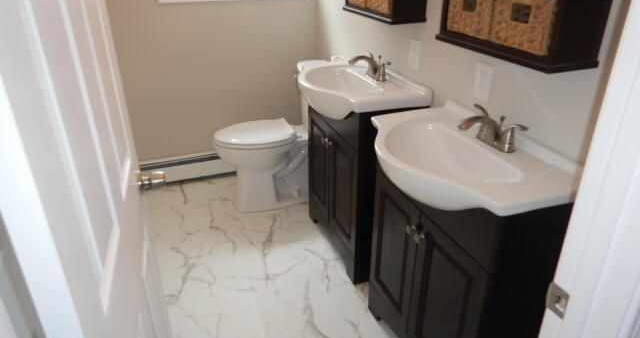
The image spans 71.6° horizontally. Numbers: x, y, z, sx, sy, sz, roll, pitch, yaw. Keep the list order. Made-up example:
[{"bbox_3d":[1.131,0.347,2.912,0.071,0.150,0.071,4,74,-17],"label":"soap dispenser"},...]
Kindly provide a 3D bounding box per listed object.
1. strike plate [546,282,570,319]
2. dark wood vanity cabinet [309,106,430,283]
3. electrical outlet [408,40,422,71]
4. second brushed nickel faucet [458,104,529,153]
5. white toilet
[{"bbox_3d":[0.412,0.228,0.763,0.006,0.054,0.036,-10,28,-17],"label":"strike plate"},{"bbox_3d":[0.193,-0.004,2.136,0.306,0.814,0.629,-10,28,-17],"label":"dark wood vanity cabinet"},{"bbox_3d":[0.382,-0.462,1.800,0.008,0.115,0.076,-10,28,-17],"label":"electrical outlet"},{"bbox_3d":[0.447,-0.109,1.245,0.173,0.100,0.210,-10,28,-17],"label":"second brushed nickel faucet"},{"bbox_3d":[-0.215,-0.171,2.561,0.767,0.750,0.460,-10,28,-17],"label":"white toilet"}]

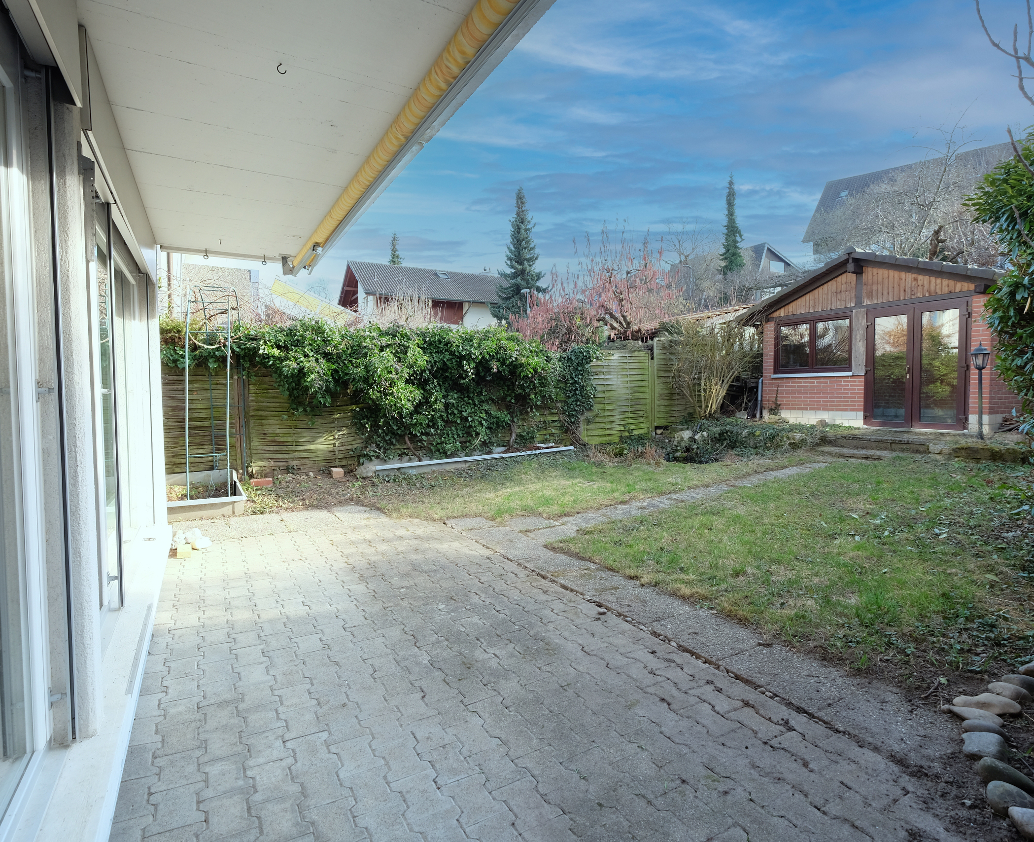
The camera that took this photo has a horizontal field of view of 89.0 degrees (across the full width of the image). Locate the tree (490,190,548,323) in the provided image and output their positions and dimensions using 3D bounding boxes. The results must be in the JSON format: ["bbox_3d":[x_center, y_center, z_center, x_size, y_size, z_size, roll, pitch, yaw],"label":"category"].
[{"bbox_3d":[0.216,-7.083,30.270,3.600,12.550,3.600,-1,2,1],"label":"tree"}]

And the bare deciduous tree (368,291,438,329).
[{"bbox_3d":[-2.817,-1.354,13.083,1.850,3.850,1.800,-1,3,-12],"label":"bare deciduous tree"}]

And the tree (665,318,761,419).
[{"bbox_3d":[4.053,-1.045,10.844,1.950,2.060,1.850,0,3,20],"label":"tree"}]

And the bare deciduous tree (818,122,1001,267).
[{"bbox_3d":[11.690,-4.560,15.678,4.900,8.280,4.900,1,3,36],"label":"bare deciduous tree"}]

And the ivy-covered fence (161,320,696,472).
[{"bbox_3d":[-0.316,-0.475,9.033,10.050,2.220,0.750,-2,3,-30],"label":"ivy-covered fence"}]

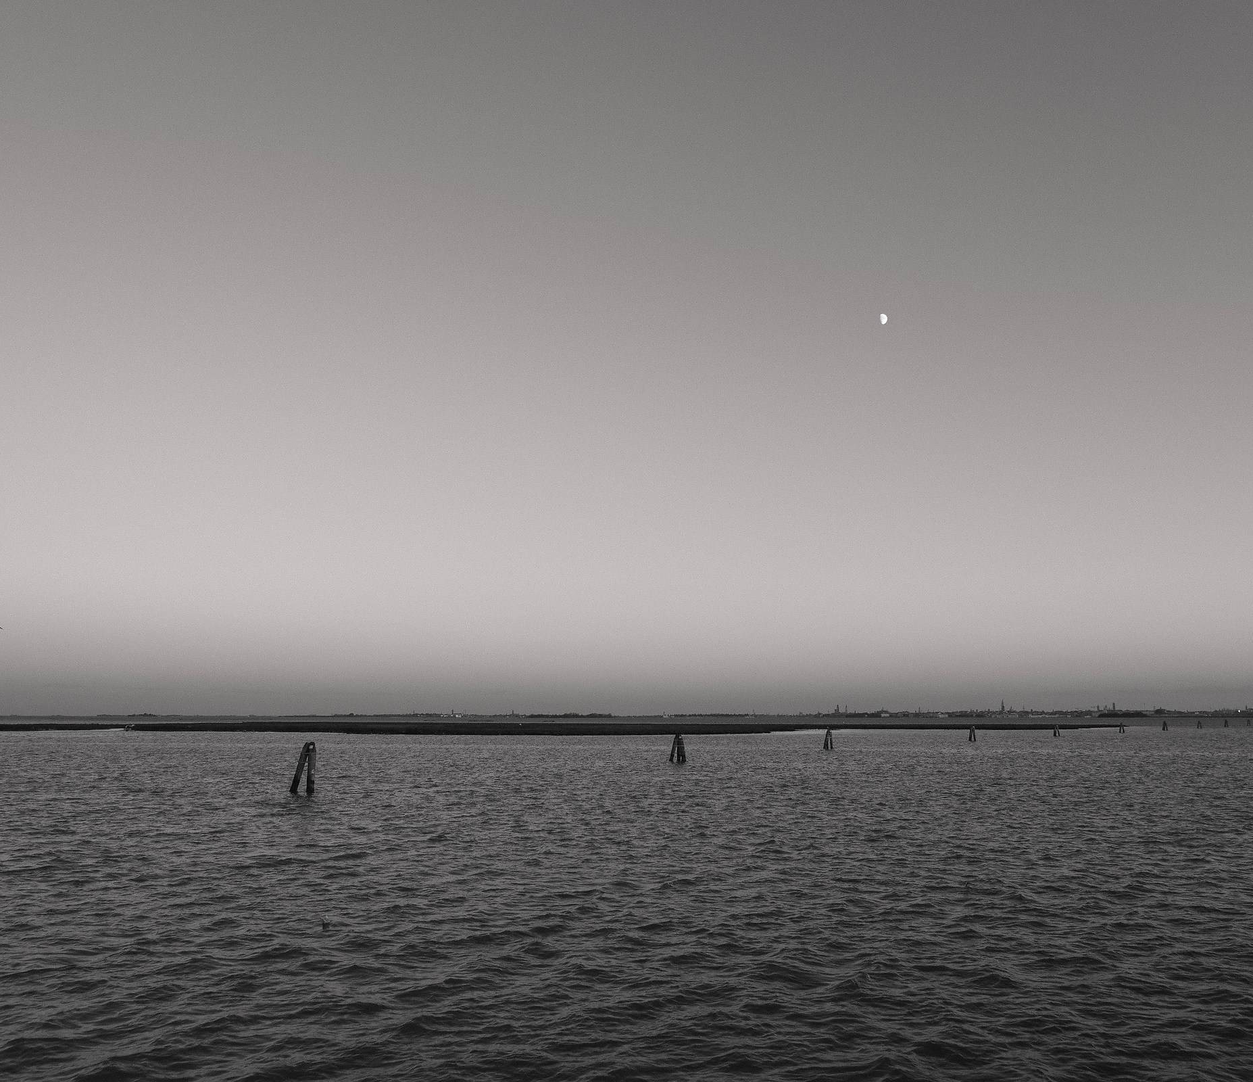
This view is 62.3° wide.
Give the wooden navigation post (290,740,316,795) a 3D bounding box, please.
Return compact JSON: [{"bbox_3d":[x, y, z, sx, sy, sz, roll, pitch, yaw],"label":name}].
[{"bbox_3d":[-14.044,9.827,45.000,1.120,2.200,1.000,3,-10,-17],"label":"wooden navigation post"}]

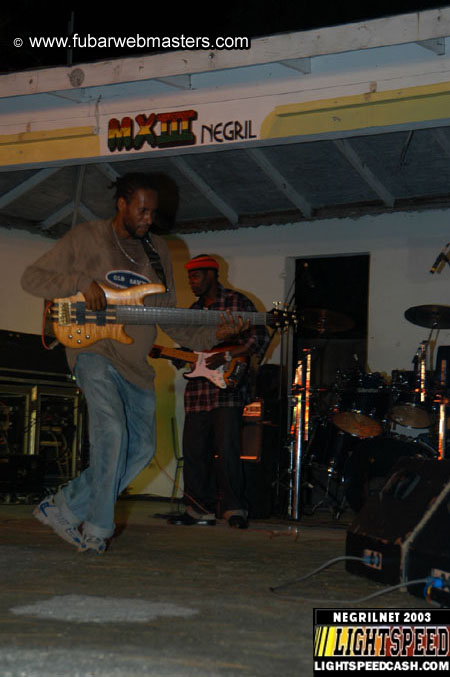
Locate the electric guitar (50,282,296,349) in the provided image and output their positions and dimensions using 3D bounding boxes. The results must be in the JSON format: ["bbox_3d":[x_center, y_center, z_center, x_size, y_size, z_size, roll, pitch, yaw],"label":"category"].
[{"bbox_3d":[-0.223,-0.092,6.170,1.090,0.310,0.070,1,-11,-7],"label":"electric guitar"}]

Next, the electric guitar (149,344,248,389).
[{"bbox_3d":[-0.314,0.095,8.930,0.980,0.320,0.060,12,-14,8],"label":"electric guitar"}]

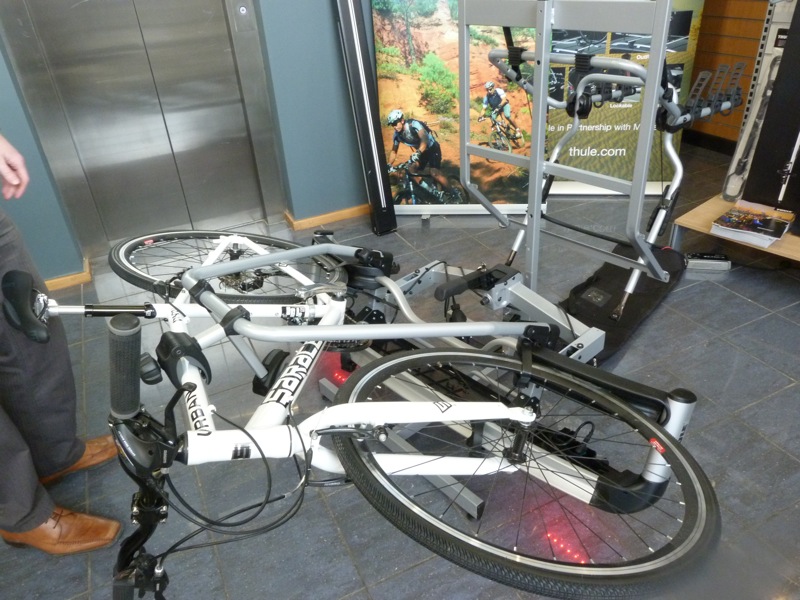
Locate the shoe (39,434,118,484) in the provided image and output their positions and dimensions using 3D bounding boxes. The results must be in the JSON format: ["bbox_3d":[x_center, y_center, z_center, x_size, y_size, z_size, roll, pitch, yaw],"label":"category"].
[{"bbox_3d":[-0.935,0.421,1.717,0.305,0.110,0.110,-18,35,-22],"label":"shoe"}]

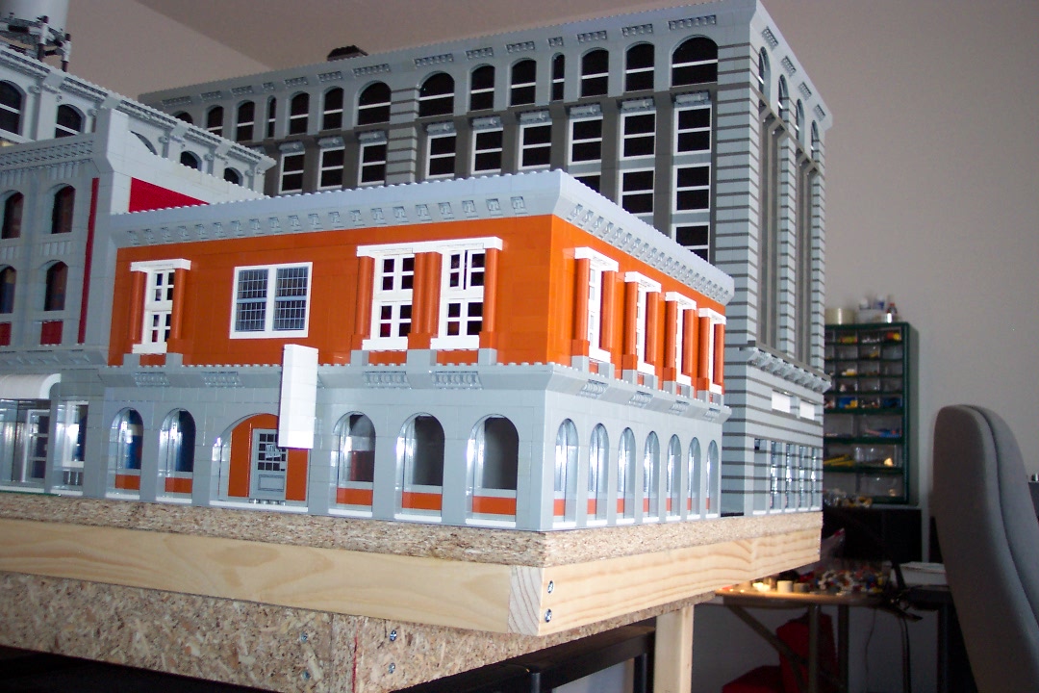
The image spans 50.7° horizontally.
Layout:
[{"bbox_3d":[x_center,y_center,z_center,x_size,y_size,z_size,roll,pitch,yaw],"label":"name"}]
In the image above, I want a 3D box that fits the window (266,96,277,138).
[{"bbox_3d":[-0.288,-0.269,1.288,0.016,0.050,0.009,-1,-7,26],"label":"window"}]

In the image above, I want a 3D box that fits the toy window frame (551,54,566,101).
[{"bbox_3d":[0.040,-0.271,1.110,0.016,0.052,0.009,-1,-7,27],"label":"toy window frame"}]

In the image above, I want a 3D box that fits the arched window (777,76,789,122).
[{"bbox_3d":[0.271,-0.257,1.138,0.009,0.051,0.048,-1,-7,27],"label":"arched window"}]

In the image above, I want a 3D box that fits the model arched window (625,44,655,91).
[{"bbox_3d":[0.121,-0.275,1.086,0.032,0.050,0.009,-1,-7,26],"label":"model arched window"}]

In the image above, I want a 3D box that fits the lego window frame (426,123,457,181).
[{"bbox_3d":[-0.083,-0.213,1.190,0.038,0.058,0.010,-1,-7,27],"label":"lego window frame"}]

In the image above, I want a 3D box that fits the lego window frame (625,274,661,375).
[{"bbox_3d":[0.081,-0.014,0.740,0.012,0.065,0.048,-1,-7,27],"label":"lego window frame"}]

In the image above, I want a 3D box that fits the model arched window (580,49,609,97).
[{"bbox_3d":[0.076,-0.272,1.099,0.032,0.051,0.010,-1,-7,27],"label":"model arched window"}]

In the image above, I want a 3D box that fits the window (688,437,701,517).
[{"bbox_3d":[0.131,0.102,0.851,0.010,0.062,0.032,-1,-7,27],"label":"window"}]

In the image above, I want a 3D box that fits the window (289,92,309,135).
[{"bbox_3d":[-0.252,-0.266,1.265,0.032,0.051,0.010,-1,-7,27],"label":"window"}]

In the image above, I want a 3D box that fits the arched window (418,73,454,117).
[{"bbox_3d":[-0.088,-0.269,1.182,0.048,0.051,0.010,-1,-7,27],"label":"arched window"}]

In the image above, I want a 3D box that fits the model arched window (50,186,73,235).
[{"bbox_3d":[-0.340,-0.102,0.818,0.031,0.038,0.008,-1,-7,27],"label":"model arched window"}]

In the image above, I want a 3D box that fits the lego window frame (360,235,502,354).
[{"bbox_3d":[-0.054,-0.029,0.657,0.096,0.064,0.014,-1,-7,27],"label":"lego window frame"}]

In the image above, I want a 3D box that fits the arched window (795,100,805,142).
[{"bbox_3d":[0.309,-0.250,1.223,0.009,0.048,0.046,-1,-7,27],"label":"arched window"}]

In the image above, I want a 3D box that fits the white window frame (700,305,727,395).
[{"bbox_3d":[0.152,0.005,0.883,0.014,0.064,0.048,-1,-7,27],"label":"white window frame"}]

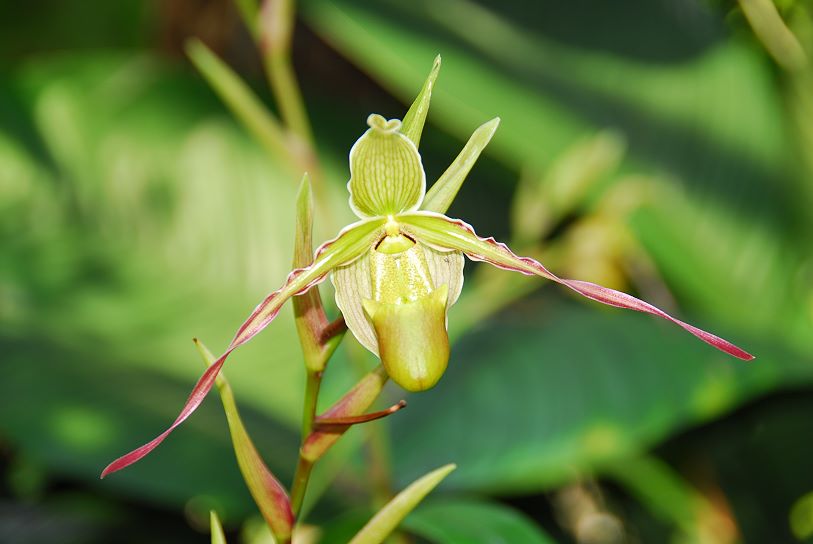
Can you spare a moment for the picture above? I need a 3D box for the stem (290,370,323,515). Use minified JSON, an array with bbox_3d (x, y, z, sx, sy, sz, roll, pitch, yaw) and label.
[{"bbox_3d":[-0.026,0.044,0.905,0.004,0.037,0.004,7,0,0],"label":"stem"}]

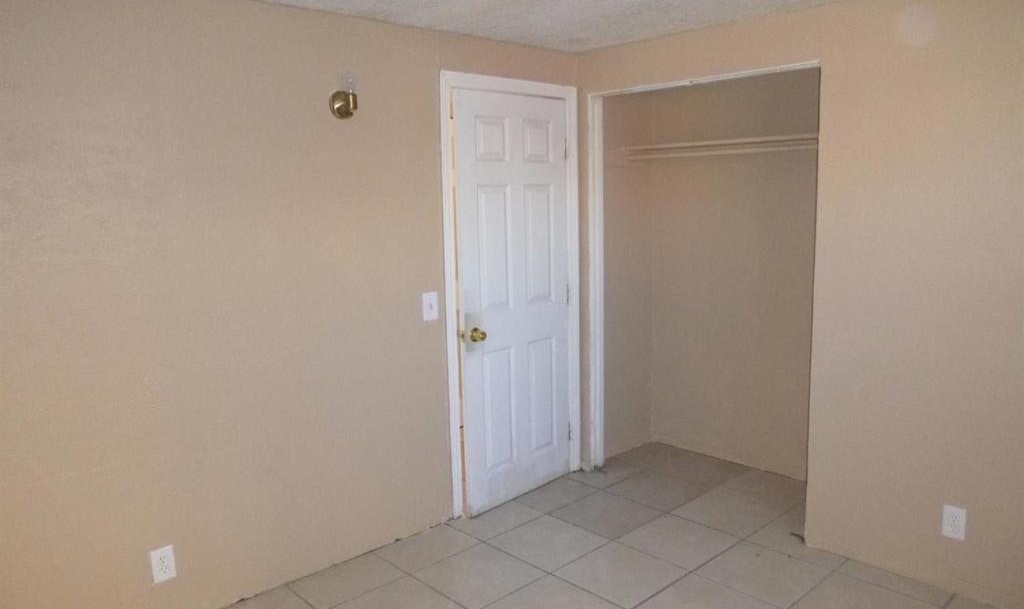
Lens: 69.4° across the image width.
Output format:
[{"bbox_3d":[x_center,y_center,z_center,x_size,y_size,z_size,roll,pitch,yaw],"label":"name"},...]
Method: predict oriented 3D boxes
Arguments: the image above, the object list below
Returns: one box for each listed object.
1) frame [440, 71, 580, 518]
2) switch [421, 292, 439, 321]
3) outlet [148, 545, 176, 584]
[{"bbox_3d":[0.001,-0.057,3.758,0.915,2.087,0.120,-9,11,-43],"label":"frame"},{"bbox_3d":[-0.363,0.010,3.345,0.073,0.118,0.014,-9,11,-43],"label":"switch"},{"bbox_3d":[-1.232,0.923,2.619,0.073,0.117,0.010,-9,11,-43],"label":"outlet"}]

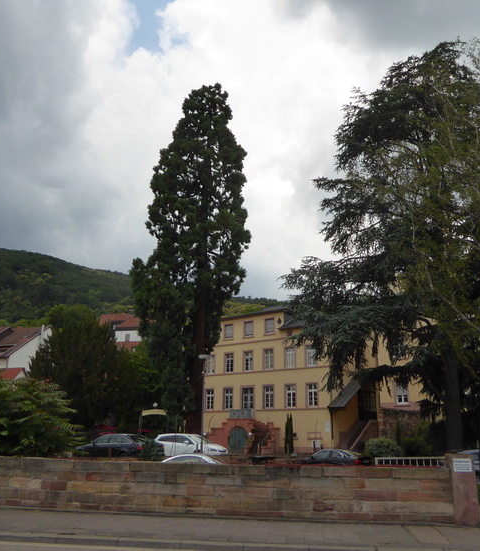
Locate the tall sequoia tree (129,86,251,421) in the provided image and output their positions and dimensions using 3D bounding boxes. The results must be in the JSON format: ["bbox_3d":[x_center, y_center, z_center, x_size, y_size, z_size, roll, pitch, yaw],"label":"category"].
[{"bbox_3d":[-3.698,-2.520,43.982,9.600,34.000,9.200,2,-18,0],"label":"tall sequoia tree"}]

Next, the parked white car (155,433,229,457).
[{"bbox_3d":[-2.775,9.522,28.003,4.420,1.520,1.820,-10,-22,32],"label":"parked white car"}]

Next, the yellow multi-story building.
[{"bbox_3d":[5.729,12.477,58.072,18.500,14.600,16.000,-12,-23,36],"label":"yellow multi-story building"}]

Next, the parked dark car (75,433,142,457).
[{"bbox_3d":[-5.997,8.491,24.942,4.680,1.440,1.830,-10,-22,31],"label":"parked dark car"}]

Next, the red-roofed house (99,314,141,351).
[{"bbox_3d":[-27.917,15.673,123.052,14.000,12.500,11.000,6,-19,-14],"label":"red-roofed house"}]

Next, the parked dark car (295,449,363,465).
[{"bbox_3d":[5.242,10.778,29.349,4.500,1.420,1.760,-13,-23,38],"label":"parked dark car"}]

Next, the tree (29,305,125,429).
[{"bbox_3d":[-13.357,8.088,42.489,7.900,12.400,7.900,2,-18,0],"label":"tree"}]

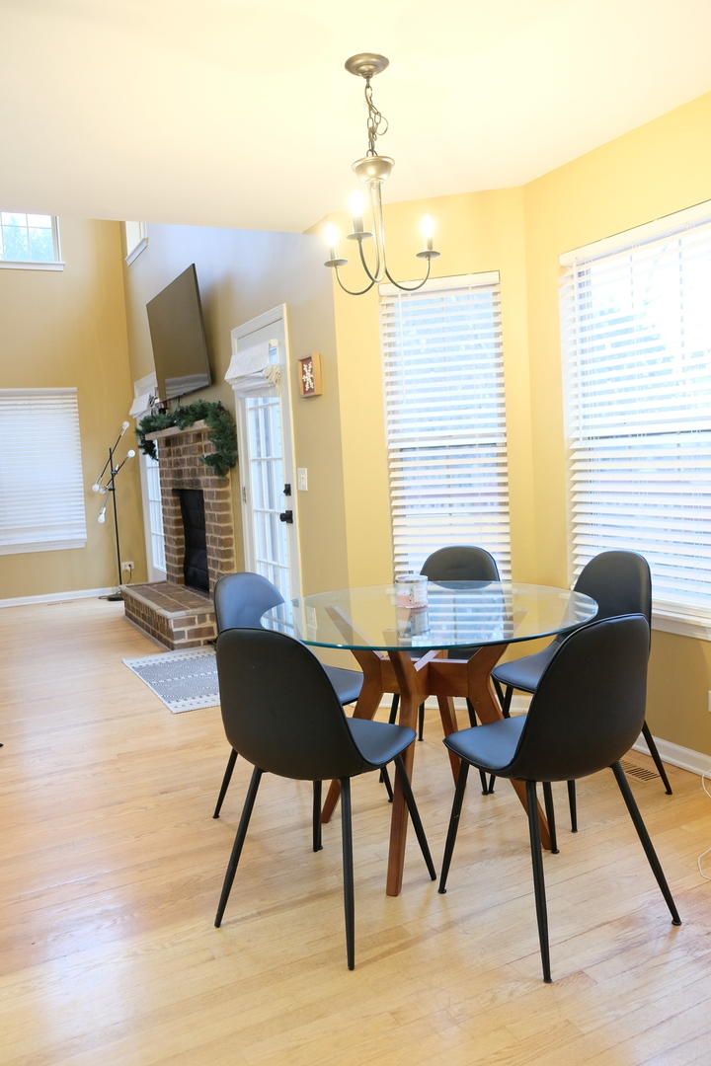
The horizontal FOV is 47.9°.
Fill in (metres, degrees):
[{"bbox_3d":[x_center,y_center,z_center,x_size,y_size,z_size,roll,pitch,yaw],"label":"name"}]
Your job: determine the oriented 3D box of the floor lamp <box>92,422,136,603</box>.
[{"bbox_3d":[-2.317,-0.214,7.715,0.380,1.720,0.420,-6,6,-27],"label":"floor lamp"}]

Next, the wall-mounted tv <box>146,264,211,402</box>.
[{"bbox_3d":[-1.361,-1.473,6.138,0.060,0.820,1.430,-10,8,-26],"label":"wall-mounted tv"}]

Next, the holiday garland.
[{"bbox_3d":[-1.389,-0.703,6.222,0.260,0.550,2.150,-6,6,-27],"label":"holiday garland"}]

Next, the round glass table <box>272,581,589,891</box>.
[{"bbox_3d":[0.224,0.622,2.608,1.065,0.765,1.065,-3,5,0],"label":"round glass table"}]

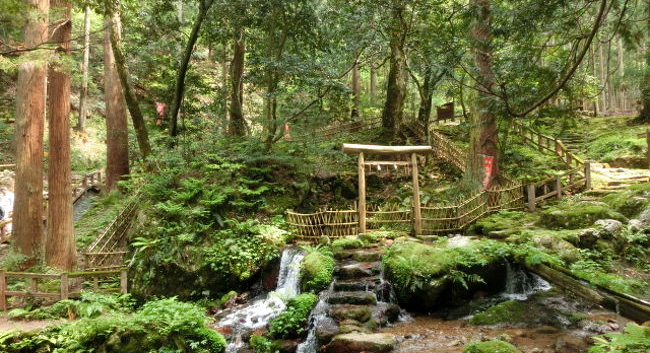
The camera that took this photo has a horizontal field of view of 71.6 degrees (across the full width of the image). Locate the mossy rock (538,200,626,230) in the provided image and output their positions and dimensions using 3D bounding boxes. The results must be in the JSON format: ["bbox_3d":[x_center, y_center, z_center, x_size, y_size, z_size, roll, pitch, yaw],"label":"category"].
[{"bbox_3d":[5.800,0.860,10.200,1.650,0.600,1.100,0,0,17],"label":"mossy rock"}]

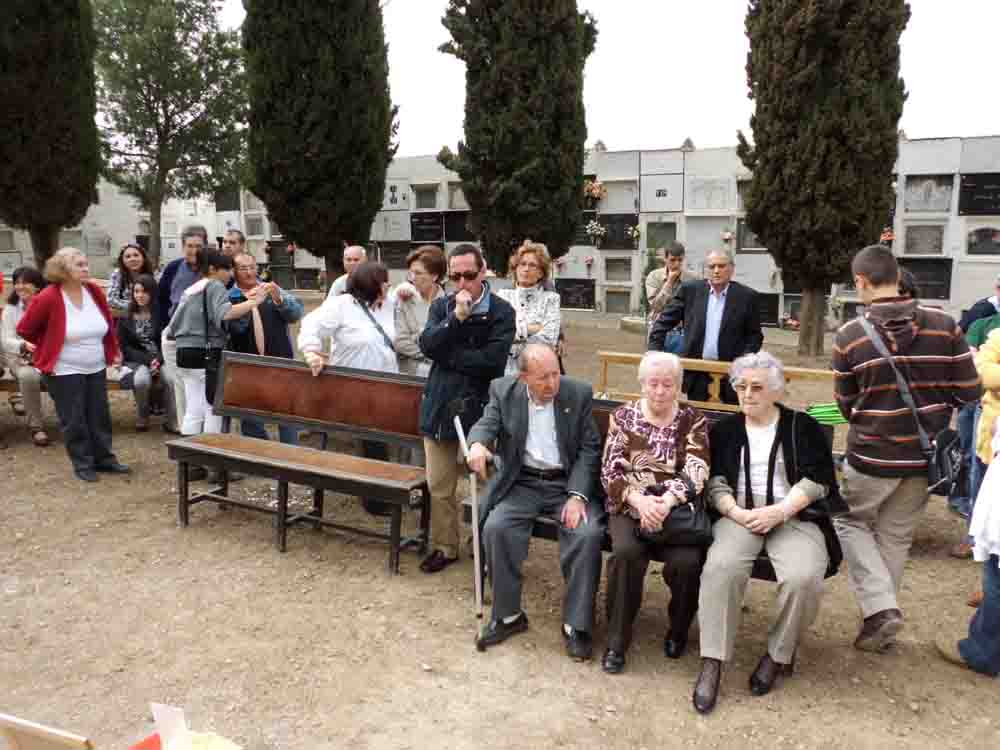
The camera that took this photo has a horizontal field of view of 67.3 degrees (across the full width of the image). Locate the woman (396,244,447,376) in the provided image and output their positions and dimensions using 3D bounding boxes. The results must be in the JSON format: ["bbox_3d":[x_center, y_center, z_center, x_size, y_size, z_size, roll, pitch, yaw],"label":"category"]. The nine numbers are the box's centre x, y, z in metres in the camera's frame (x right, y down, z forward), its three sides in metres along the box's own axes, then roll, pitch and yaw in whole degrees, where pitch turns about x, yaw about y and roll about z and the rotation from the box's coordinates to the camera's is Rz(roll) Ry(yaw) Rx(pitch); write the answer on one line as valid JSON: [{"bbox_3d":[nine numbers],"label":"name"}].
[{"bbox_3d":[-0.448,0.035,4.600,0.420,1.620,0.480,-8,12,-37],"label":"woman"}]

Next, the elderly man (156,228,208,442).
[{"bbox_3d":[-2.575,-0.319,6.228,0.550,1.740,0.360,-8,14,-29],"label":"elderly man"}]

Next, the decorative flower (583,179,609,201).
[{"bbox_3d":[1.844,-3.562,14.500,0.480,0.430,0.340,5,11,29],"label":"decorative flower"}]

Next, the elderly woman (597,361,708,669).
[{"bbox_3d":[0.670,0.529,3.179,0.500,1.240,0.720,3,13,18],"label":"elderly woman"}]

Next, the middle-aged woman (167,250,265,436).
[{"bbox_3d":[-1.939,-0.036,5.150,0.600,1.600,0.520,-8,12,-37],"label":"middle-aged woman"}]

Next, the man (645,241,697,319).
[{"bbox_3d":[1.313,-0.170,5.800,0.500,1.680,0.380,0,10,5],"label":"man"}]

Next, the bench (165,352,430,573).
[{"bbox_3d":[-1.126,0.470,4.325,1.670,0.950,0.450,5,14,27],"label":"bench"}]

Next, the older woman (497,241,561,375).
[{"bbox_3d":[0.164,0.025,4.600,0.480,1.660,0.380,1,10,8],"label":"older woman"}]

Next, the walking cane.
[{"bbox_3d":[-0.108,0.666,3.220,0.140,1.005,0.080,-5,2,20],"label":"walking cane"}]

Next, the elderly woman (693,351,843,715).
[{"bbox_3d":[1.060,0.547,3.030,0.570,1.250,0.780,4,14,23],"label":"elderly woman"}]

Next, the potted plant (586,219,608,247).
[{"bbox_3d":[1.856,-2.770,14.600,0.400,0.540,0.340,5,11,29],"label":"potted plant"}]

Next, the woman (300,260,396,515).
[{"bbox_3d":[-0.853,0.088,4.608,0.400,1.560,0.550,1,13,10],"label":"woman"}]

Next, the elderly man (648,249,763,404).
[{"bbox_3d":[1.362,0.012,5.000,0.720,1.660,0.420,4,11,22],"label":"elderly man"}]

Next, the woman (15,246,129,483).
[{"bbox_3d":[-3.003,-0.043,5.357,0.440,1.600,0.600,8,16,37],"label":"woman"}]

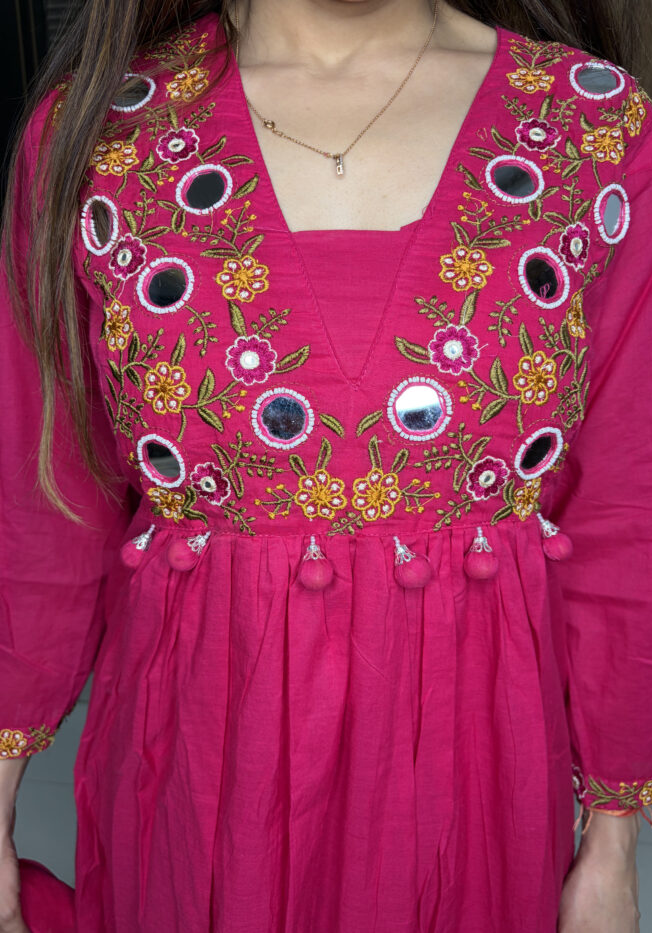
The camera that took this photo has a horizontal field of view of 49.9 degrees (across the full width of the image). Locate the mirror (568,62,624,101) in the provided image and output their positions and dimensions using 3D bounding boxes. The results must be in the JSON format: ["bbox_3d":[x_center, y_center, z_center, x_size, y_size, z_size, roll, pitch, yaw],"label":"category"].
[{"bbox_3d":[0.188,-0.269,0.487,0.037,0.037,0.005,2,-24,2],"label":"mirror"}]

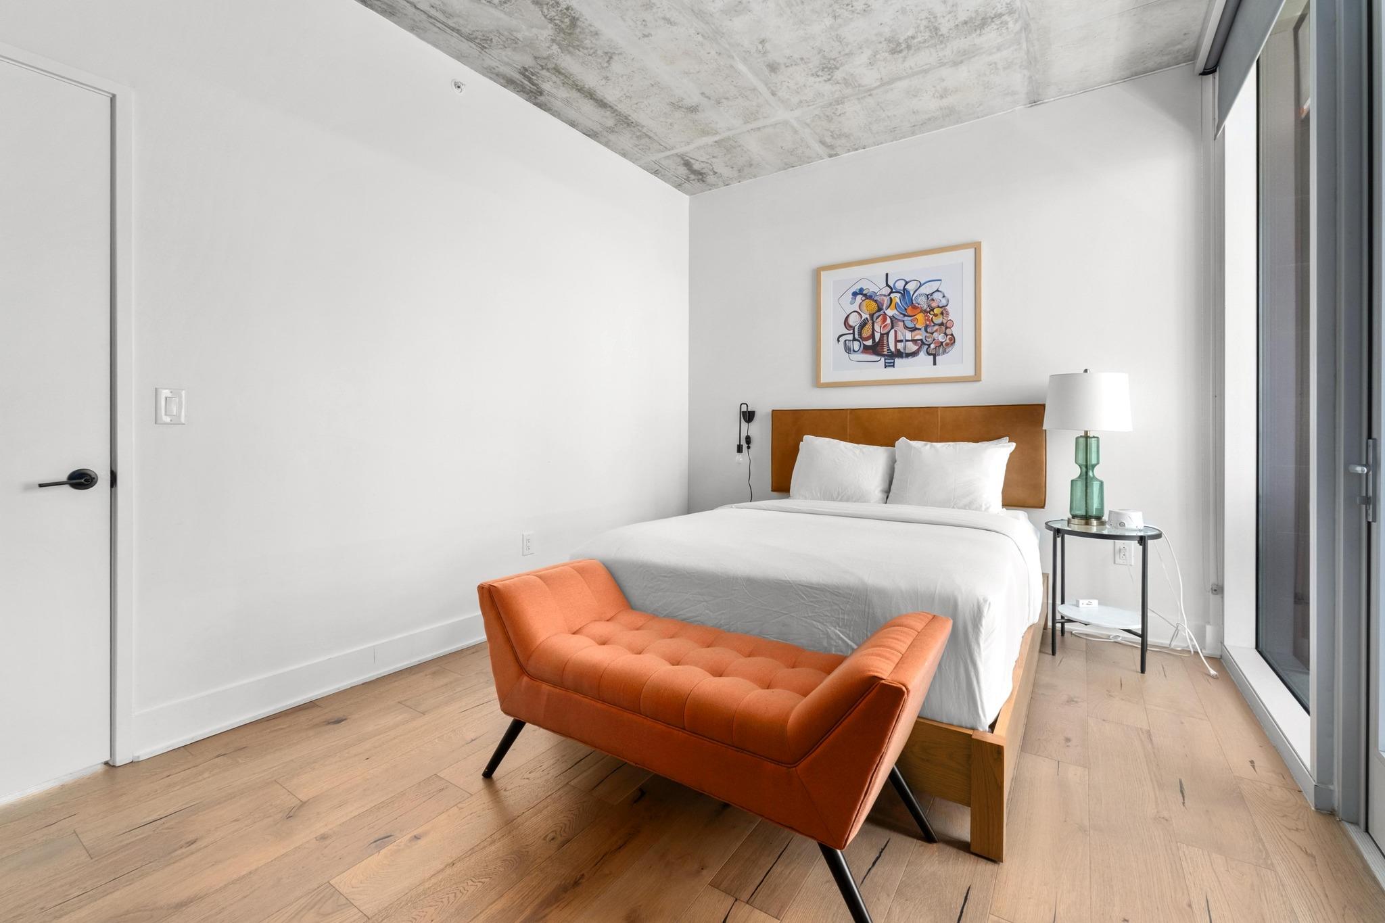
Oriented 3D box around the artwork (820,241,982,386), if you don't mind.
[{"bbox_3d":[1.257,-0.885,3.619,1.000,0.810,0.035,1,2,34],"label":"artwork"}]

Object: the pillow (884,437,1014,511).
[{"bbox_3d":[1.427,0.080,3.226,0.640,0.430,0.190,1,-9,34],"label":"pillow"}]

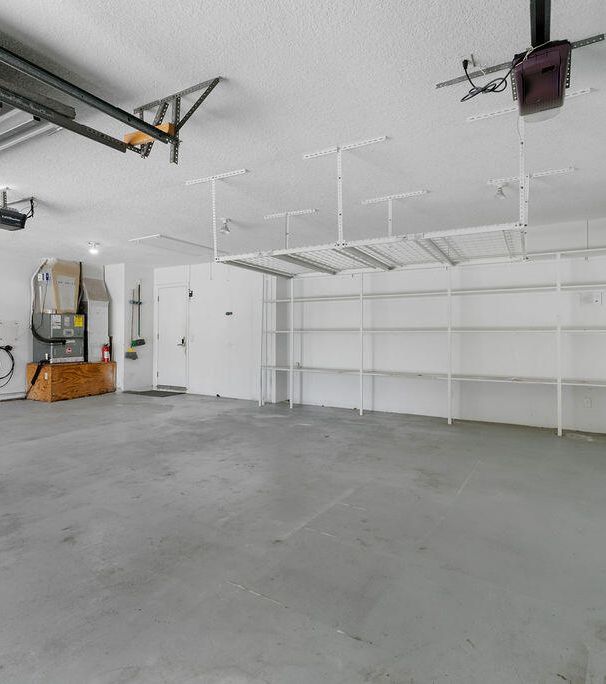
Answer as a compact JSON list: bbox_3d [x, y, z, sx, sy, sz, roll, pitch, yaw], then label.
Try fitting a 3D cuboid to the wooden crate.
[{"bbox_3d":[-4.432,0.704,7.686,0.812,0.634,1.248,1,2,29],"label":"wooden crate"}]

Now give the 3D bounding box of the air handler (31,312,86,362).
[{"bbox_3d":[-4.526,-0.063,7.369,0.599,0.868,0.589,1,2,29],"label":"air handler"}]

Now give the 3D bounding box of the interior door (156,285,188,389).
[{"bbox_3d":[-2.602,-0.069,7.910,0.812,2.060,0.081,1,2,29],"label":"interior door"}]

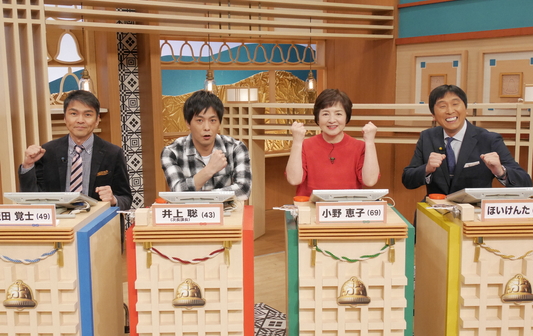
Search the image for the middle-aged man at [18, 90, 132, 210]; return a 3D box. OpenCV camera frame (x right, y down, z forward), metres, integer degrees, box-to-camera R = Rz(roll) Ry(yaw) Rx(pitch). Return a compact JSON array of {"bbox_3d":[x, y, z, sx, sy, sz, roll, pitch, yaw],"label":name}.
[{"bbox_3d":[-0.989,0.261,3.339,0.590,1.300,0.750,-1,7,-4],"label":"middle-aged man"}]

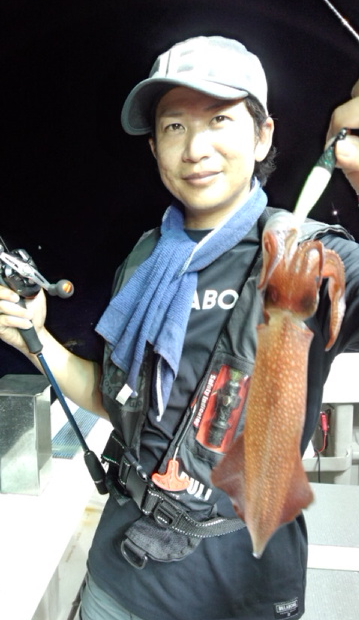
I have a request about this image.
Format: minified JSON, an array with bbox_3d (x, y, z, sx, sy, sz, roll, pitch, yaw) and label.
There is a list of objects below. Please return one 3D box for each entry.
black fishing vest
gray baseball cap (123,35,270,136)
[{"bbox_3d":[0.062,0.090,0.745,0.380,0.520,0.270,0,5,23],"label":"black fishing vest"},{"bbox_3d":[0.028,-0.317,0.672,0.180,0.145,0.265,-4,2,25],"label":"gray baseball cap"}]

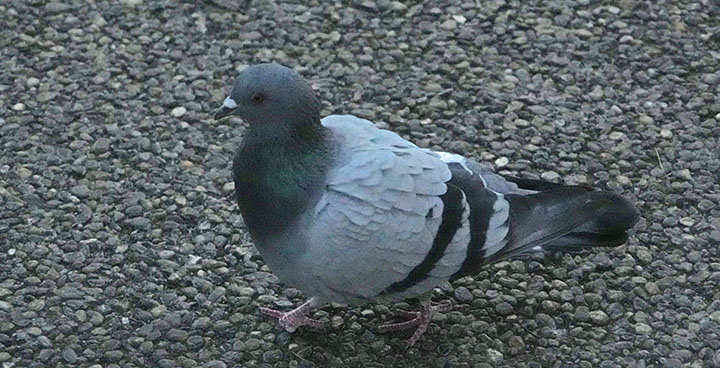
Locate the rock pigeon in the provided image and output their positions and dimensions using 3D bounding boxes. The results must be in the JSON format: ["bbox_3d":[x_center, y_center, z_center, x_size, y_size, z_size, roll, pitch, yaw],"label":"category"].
[{"bbox_3d":[0.052,0.002,1.442,0.302,0.217,0.112,-8,31,-14],"label":"rock pigeon"}]

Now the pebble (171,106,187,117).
[{"bbox_3d":[-0.150,-0.060,1.754,0.012,0.007,0.011,0,30,0],"label":"pebble"}]

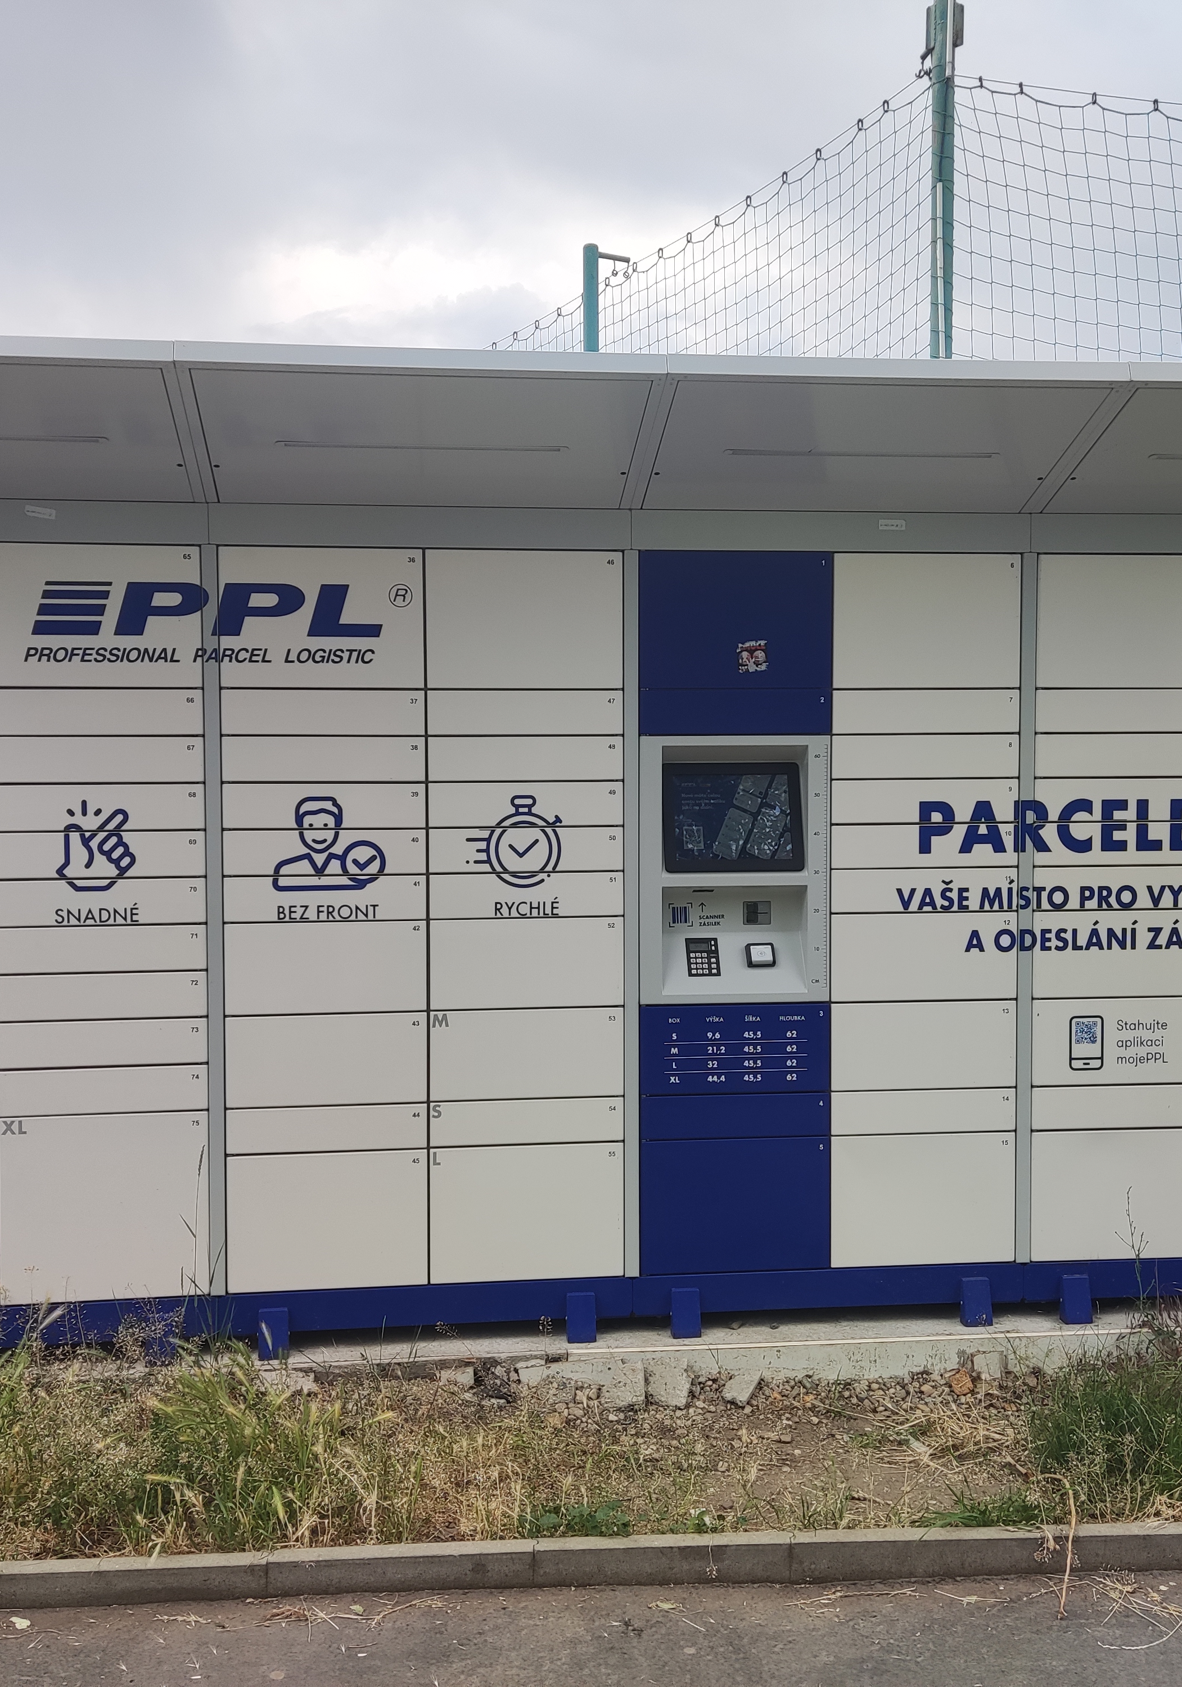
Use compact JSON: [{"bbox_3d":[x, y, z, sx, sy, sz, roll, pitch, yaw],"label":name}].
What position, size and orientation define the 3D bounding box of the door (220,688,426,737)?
[{"bbox_3d":[-0.664,-0.327,4.056,0.495,0.109,0.025,-1,3,-6],"label":"door"}]

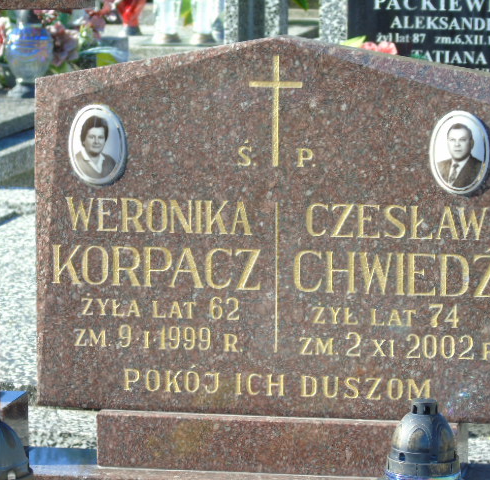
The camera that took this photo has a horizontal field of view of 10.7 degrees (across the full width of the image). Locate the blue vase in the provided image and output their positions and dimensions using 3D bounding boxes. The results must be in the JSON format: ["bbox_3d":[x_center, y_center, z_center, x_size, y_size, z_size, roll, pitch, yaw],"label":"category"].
[{"bbox_3d":[-0.576,-0.516,7.000,0.128,0.275,0.128,0,7,0],"label":"blue vase"}]

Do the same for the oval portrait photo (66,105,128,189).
[{"bbox_3d":[-0.224,-0.144,3.985,0.089,0.122,0.012,2,6,14],"label":"oval portrait photo"}]

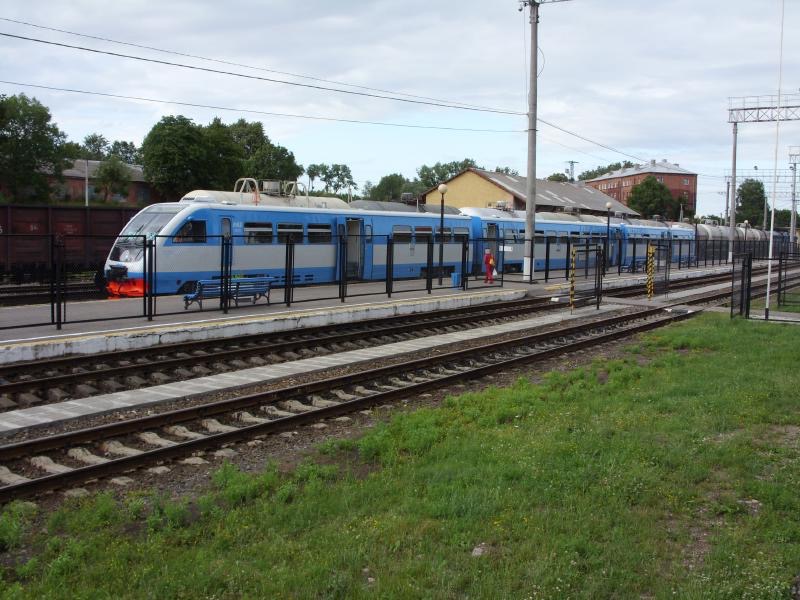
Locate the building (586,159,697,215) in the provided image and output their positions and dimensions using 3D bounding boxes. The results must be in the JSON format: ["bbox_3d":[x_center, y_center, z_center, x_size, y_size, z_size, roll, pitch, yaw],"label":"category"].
[{"bbox_3d":[63.194,-25.231,235.372,12.200,20.030,53.000,1,5,-5],"label":"building"}]

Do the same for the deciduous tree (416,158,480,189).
[{"bbox_3d":[7.477,-15.053,138.569,10.060,14.410,8.500,1,5,0],"label":"deciduous tree"}]

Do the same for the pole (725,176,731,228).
[{"bbox_3d":[63.353,-16.305,170.556,0.500,14.090,0.500,4,5,33],"label":"pole"}]

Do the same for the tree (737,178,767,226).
[{"bbox_3d":[72.100,-17.405,180.594,6.960,15.050,6.500,1,5,0],"label":"tree"}]

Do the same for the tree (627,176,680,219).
[{"bbox_3d":[48.352,-16.527,168.563,10.330,14.250,9.500,1,5,0],"label":"tree"}]

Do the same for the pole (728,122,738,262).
[{"bbox_3d":[32.260,-10.405,85.000,0.450,13.500,0.450,4,5,33],"label":"pole"}]

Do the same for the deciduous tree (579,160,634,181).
[{"bbox_3d":[64.402,-30.673,276.031,17.540,26.110,13.000,1,5,0],"label":"deciduous tree"}]

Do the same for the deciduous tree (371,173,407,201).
[{"bbox_3d":[-1.611,-11.451,115.416,4.710,10.530,4.700,1,5,0],"label":"deciduous tree"}]

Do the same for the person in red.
[{"bbox_3d":[4.206,-1.587,41.600,0.550,1.690,0.420,2,5,9],"label":"person in red"}]

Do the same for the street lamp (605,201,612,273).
[{"bbox_3d":[13.723,-4.179,57.800,0.420,4.700,0.420,4,5,33],"label":"street lamp"}]

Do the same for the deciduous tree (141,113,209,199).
[{"bbox_3d":[-19.125,-9.475,74.488,6.030,12.350,6.000,1,5,0],"label":"deciduous tree"}]

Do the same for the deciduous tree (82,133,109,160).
[{"bbox_3d":[-36.546,-13.081,105.551,4.110,13.940,4.000,1,5,0],"label":"deciduous tree"}]

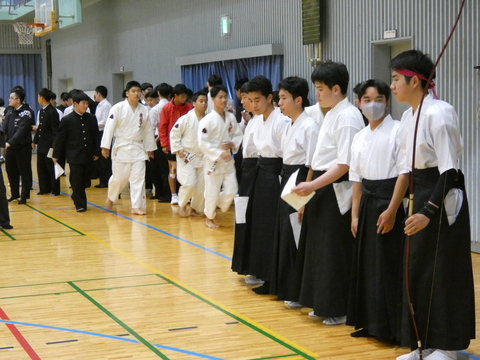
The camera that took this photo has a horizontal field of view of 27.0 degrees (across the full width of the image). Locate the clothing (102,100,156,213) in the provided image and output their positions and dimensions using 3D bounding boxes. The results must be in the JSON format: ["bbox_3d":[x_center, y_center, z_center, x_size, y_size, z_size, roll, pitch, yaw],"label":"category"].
[{"bbox_3d":[-1.517,-0.340,13.587,0.720,1.506,0.450,-3,5,-15],"label":"clothing"}]

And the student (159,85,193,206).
[{"bbox_3d":[-0.911,-0.525,14.546,0.520,1.730,0.380,-3,5,-25],"label":"student"}]

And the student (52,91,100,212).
[{"bbox_3d":[-2.291,-0.430,14.077,0.560,1.672,0.480,-3,5,-21],"label":"student"}]

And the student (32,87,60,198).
[{"bbox_3d":[-3.176,-0.628,16.429,0.340,1.749,0.480,-6,6,-44],"label":"student"}]

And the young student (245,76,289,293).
[{"bbox_3d":[0.220,0.037,7.712,0.340,1.672,0.460,-4,5,-30],"label":"young student"}]

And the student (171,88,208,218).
[{"bbox_3d":[-0.641,-0.341,12.934,0.550,1.618,0.480,-5,6,-38],"label":"student"}]

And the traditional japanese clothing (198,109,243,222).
[{"bbox_3d":[-0.237,-0.181,11.841,0.540,1.331,0.520,-4,5,-32],"label":"traditional japanese clothing"}]

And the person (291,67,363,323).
[{"bbox_3d":[0.603,0.073,6.729,0.440,1.740,0.480,-3,5,-18],"label":"person"}]

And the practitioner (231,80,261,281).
[{"bbox_3d":[0.102,0.019,8.183,0.340,1.637,0.460,-3,5,-24],"label":"practitioner"}]

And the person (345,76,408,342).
[{"bbox_3d":[0.845,0.185,6.135,0.340,1.603,0.460,-5,6,-38],"label":"person"}]

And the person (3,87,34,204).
[{"bbox_3d":[-3.358,-0.510,15.170,0.400,1.707,0.500,-4,5,-35],"label":"person"}]

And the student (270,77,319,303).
[{"bbox_3d":[0.402,0.085,7.100,0.380,1.630,0.480,-3,5,-20],"label":"student"}]

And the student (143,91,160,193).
[{"bbox_3d":[-1.455,-0.632,16.410,0.480,1.672,0.340,1,5,30],"label":"student"}]

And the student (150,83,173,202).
[{"bbox_3d":[-1.178,-0.570,14.978,0.460,1.769,0.340,-5,6,-40],"label":"student"}]

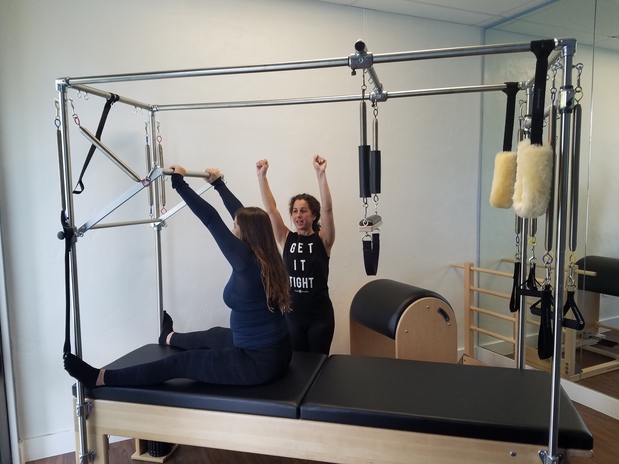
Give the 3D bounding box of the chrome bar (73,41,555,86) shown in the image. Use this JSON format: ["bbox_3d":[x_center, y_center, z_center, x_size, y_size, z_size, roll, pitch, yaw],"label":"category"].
[{"bbox_3d":[-0.120,-0.699,1.951,2.160,0.036,0.036,1,5,14],"label":"chrome bar"}]

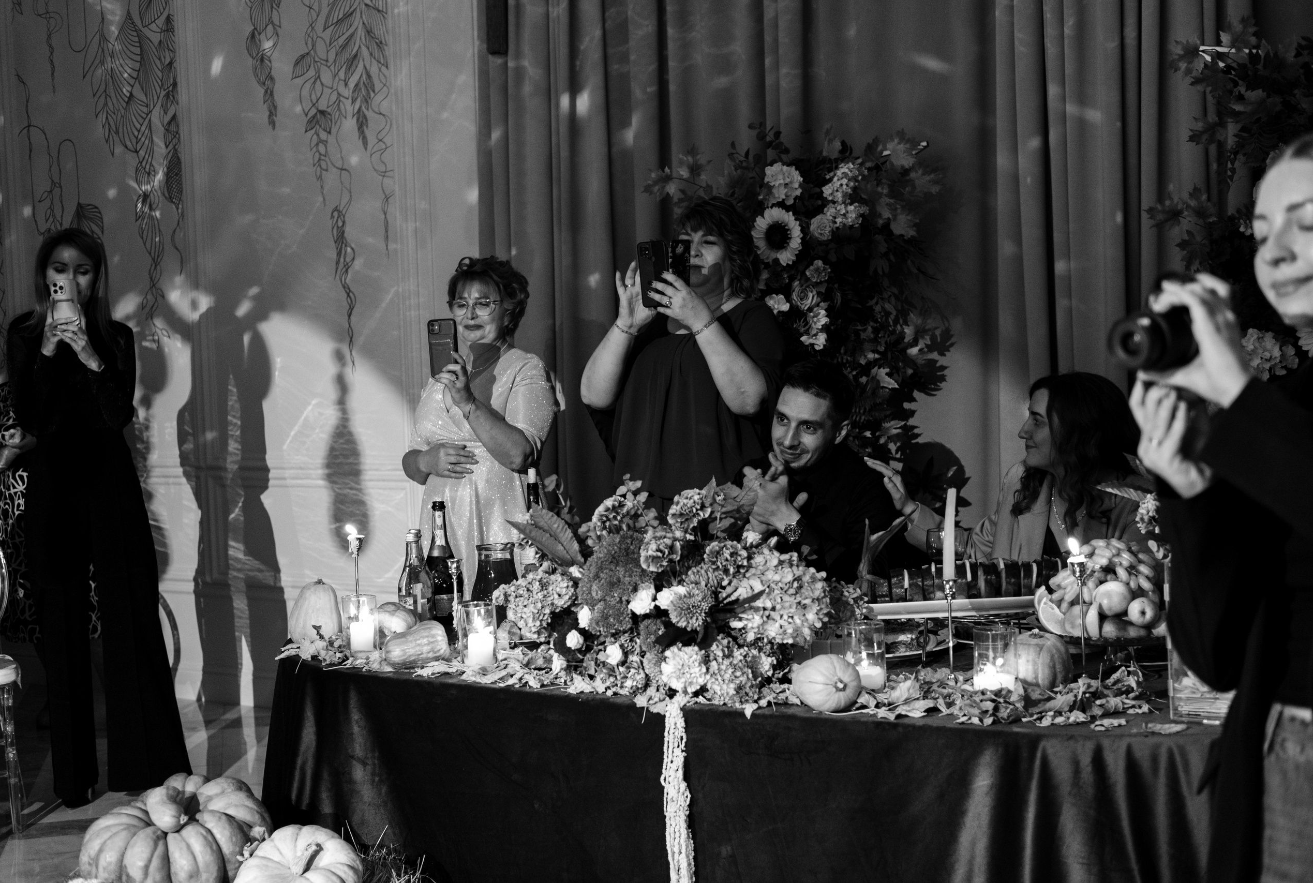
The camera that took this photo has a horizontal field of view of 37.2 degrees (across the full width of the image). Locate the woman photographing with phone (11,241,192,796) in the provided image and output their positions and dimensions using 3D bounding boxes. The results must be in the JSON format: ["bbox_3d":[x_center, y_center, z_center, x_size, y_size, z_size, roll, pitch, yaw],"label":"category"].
[{"bbox_3d":[-1.711,0.218,5.955,0.540,1.710,0.420,-2,5,-9],"label":"woman photographing with phone"}]

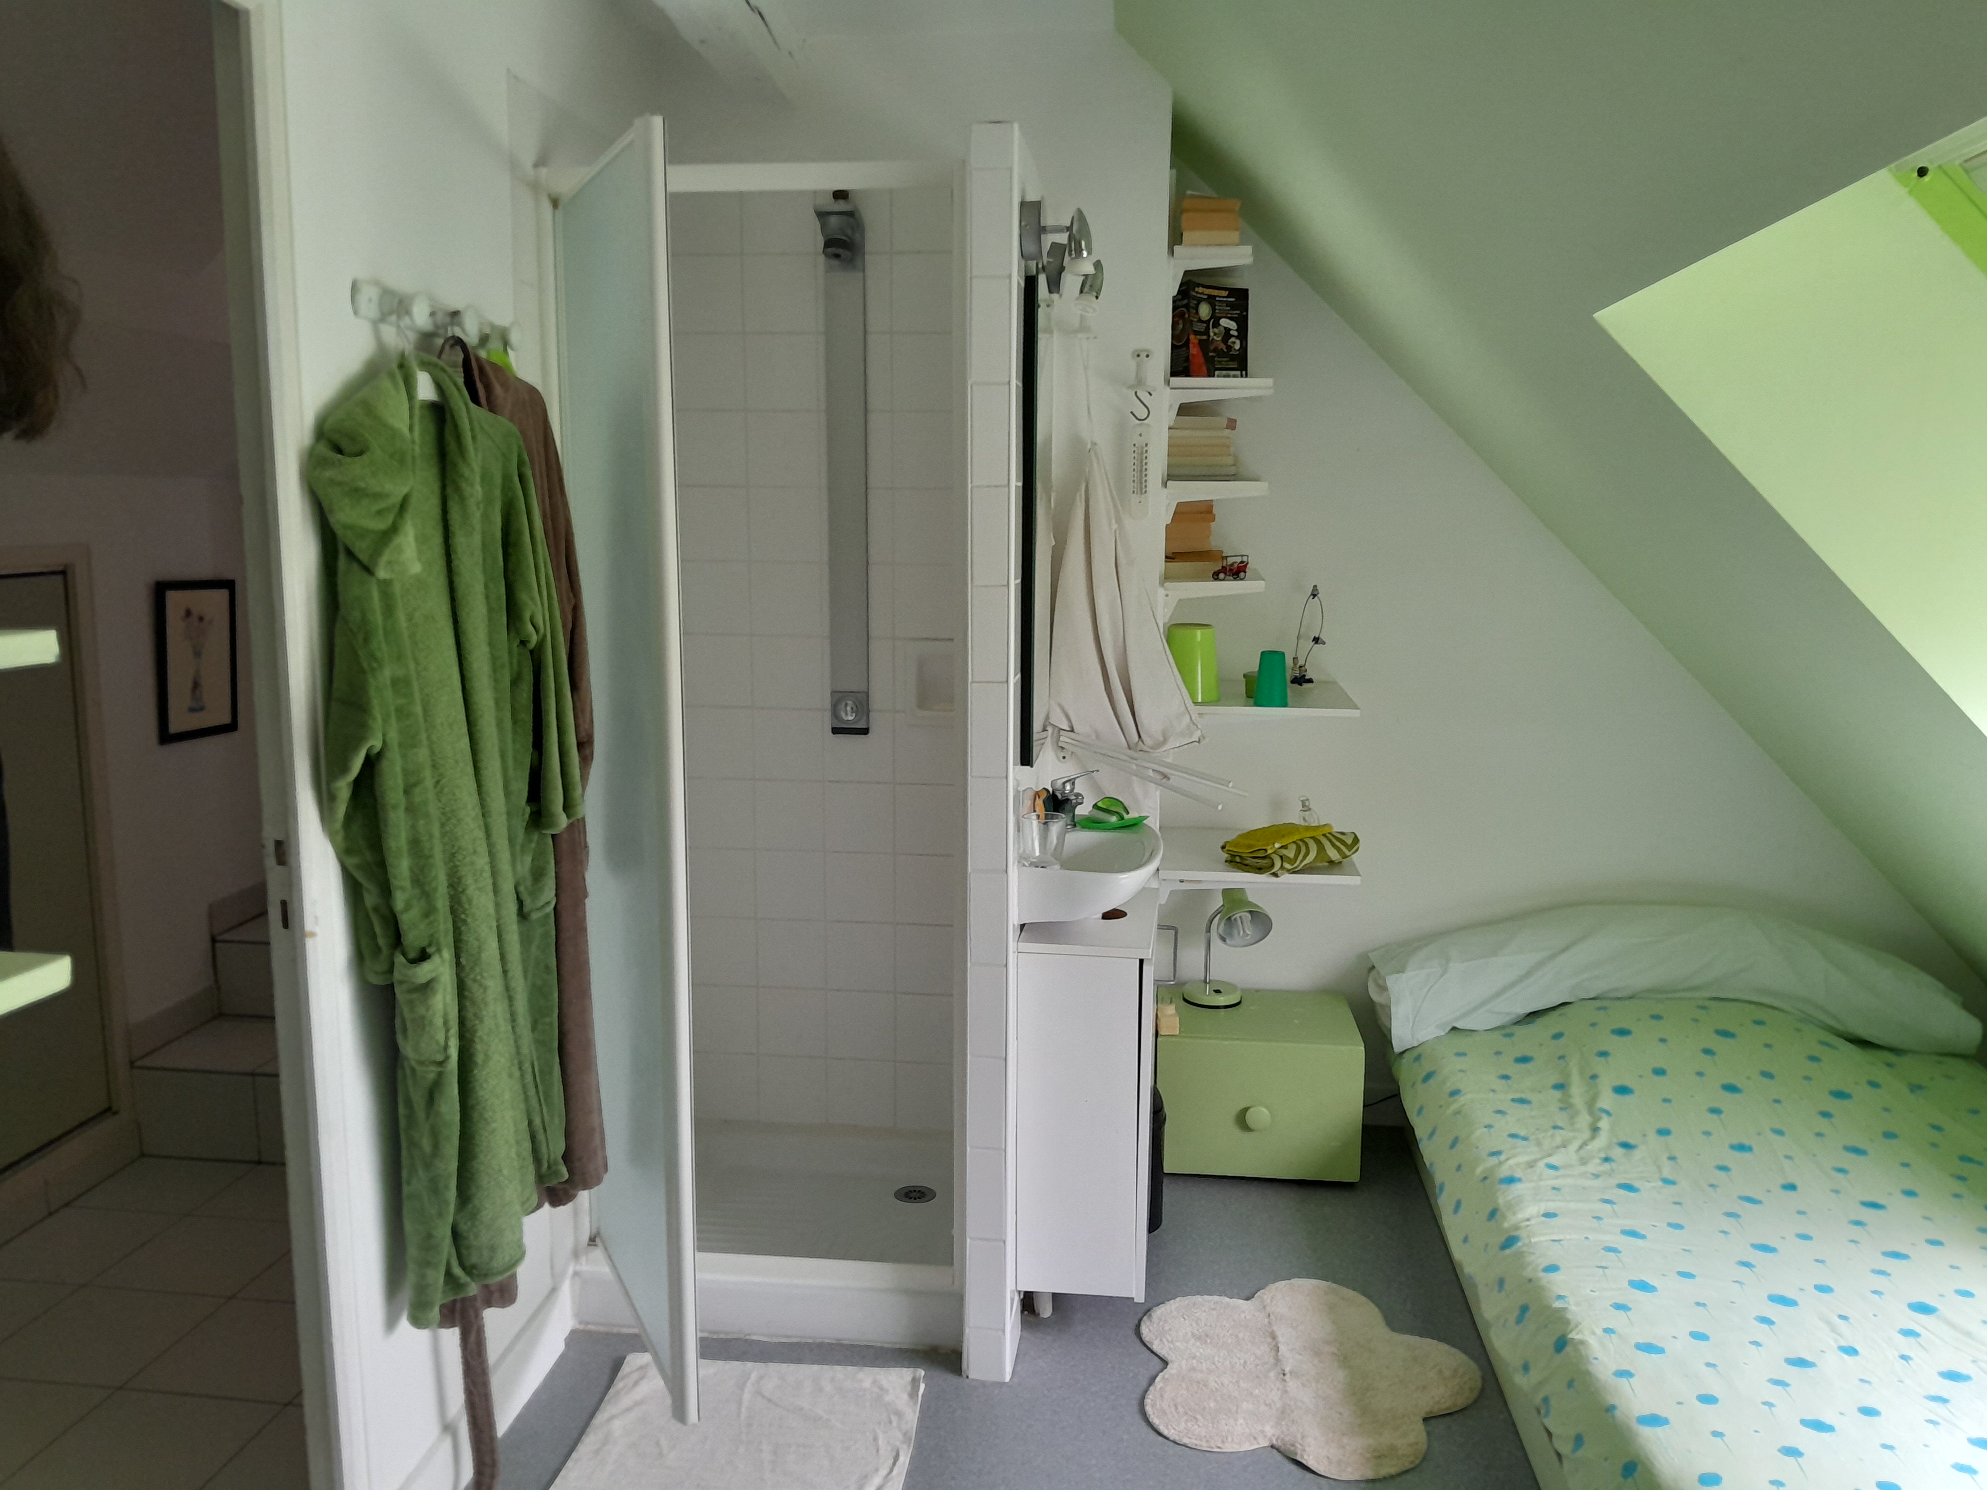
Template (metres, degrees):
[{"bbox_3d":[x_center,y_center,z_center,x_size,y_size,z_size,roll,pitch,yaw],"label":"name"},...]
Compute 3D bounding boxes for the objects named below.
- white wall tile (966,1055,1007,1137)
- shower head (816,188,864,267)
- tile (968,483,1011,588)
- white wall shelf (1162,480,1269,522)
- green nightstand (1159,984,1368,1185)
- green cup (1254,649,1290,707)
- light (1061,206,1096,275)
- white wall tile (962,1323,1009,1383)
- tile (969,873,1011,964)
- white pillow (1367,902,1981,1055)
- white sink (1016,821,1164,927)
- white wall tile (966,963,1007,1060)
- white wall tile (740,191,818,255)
[{"bbox_3d":[-0.010,0.579,2.416,0.063,0.150,0.010,1,8,6],"label":"white wall tile"},{"bbox_3d":[-0.299,-1.002,2.889,0.080,0.125,0.105,1,9,8],"label":"shower head"},{"bbox_3d":[-0.004,-0.319,2.282,0.062,0.150,0.012,1,9,8],"label":"tile"},{"bbox_3d":[0.466,-0.515,3.150,0.203,0.073,0.410,1,9,7],"label":"white wall shelf"},{"bbox_3d":[0.588,0.767,3.381,0.438,0.308,0.360,1,8,6],"label":"green nightstand"},{"bbox_3d":[0.563,-0.134,3.020,0.068,0.112,0.068,1,9,7],"label":"green cup"},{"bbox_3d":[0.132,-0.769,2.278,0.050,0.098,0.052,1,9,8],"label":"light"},{"bbox_3d":[-0.009,1.018,2.497,0.074,0.098,0.012,1,9,7],"label":"white wall tile"},{"bbox_3d":[-0.006,0.276,2.378,0.063,0.151,0.012,1,9,7],"label":"tile"},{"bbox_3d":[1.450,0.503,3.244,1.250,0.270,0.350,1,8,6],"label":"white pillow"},{"bbox_3d":[0.179,0.238,2.618,0.234,0.125,0.400,1,9,7],"label":"white sink"},{"bbox_3d":[-0.009,0.426,2.393,0.063,0.150,0.010,1,8,6],"label":"white wall tile"},{"bbox_3d":[-0.424,-1.048,2.965,0.152,0.146,0.012,1,9,7],"label":"white wall tile"}]

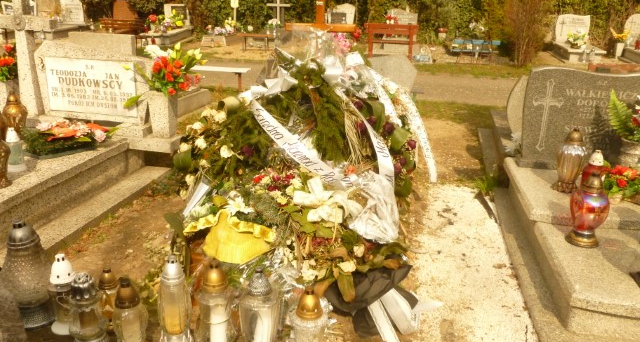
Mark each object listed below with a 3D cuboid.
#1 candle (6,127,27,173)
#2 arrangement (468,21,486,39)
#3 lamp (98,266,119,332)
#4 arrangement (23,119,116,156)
[{"bbox_3d":[-1.726,-0.119,2.920,0.110,0.245,0.110,5,20,11],"label":"candle"},{"bbox_3d":[3.876,-3.471,12.700,0.460,0.460,0.400,4,19,8],"label":"arrangement"},{"bbox_3d":[-0.677,0.413,1.670,0.085,0.230,0.085,5,20,11],"label":"lamp"},{"bbox_3d":[-1.785,-0.239,3.645,0.520,0.180,0.400,5,19,12],"label":"arrangement"}]

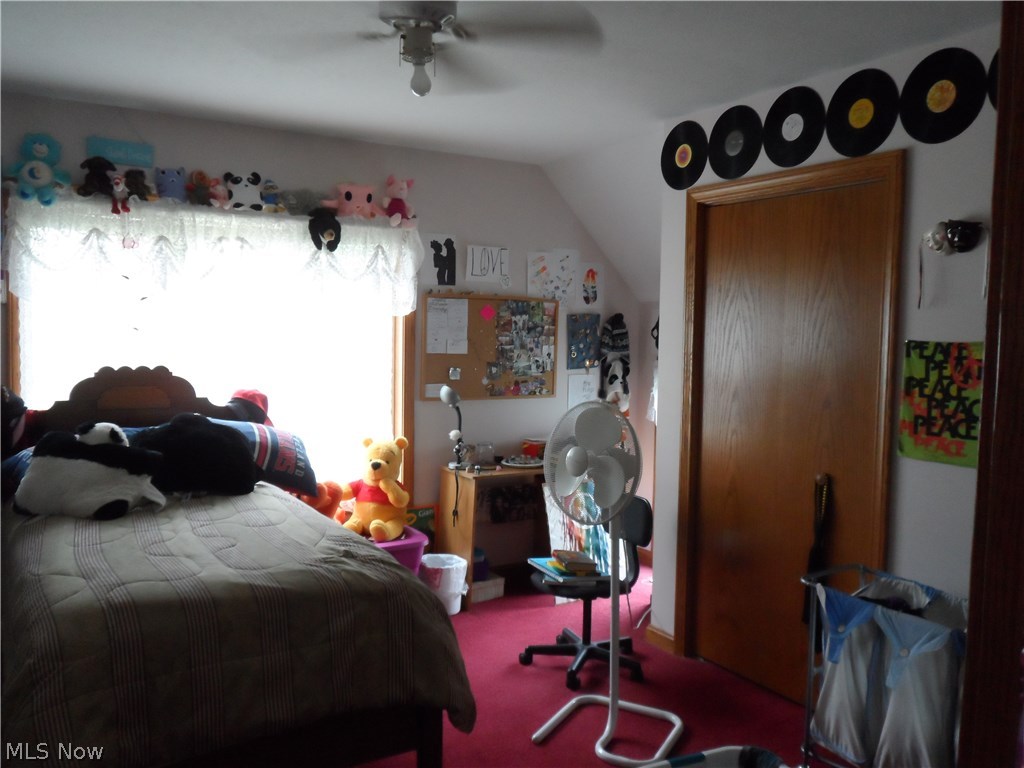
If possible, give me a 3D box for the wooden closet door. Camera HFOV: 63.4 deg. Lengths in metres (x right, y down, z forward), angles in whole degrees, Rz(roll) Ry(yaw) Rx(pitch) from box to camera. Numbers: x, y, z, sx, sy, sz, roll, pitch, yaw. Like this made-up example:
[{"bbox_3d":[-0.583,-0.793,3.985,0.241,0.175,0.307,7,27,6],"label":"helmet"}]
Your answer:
[{"bbox_3d":[1.072,0.225,3.355,0.080,2.123,1.046,-2,5,-32],"label":"wooden closet door"}]

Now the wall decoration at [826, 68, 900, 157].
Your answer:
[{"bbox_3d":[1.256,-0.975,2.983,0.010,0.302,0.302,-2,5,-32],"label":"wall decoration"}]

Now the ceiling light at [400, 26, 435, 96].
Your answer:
[{"bbox_3d":[-0.269,-0.923,2.370,0.095,0.200,0.095,0,4,-7],"label":"ceiling light"}]

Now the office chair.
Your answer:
[{"bbox_3d":[0.376,0.898,3.714,0.570,0.735,0.530,-3,5,-38],"label":"office chair"}]

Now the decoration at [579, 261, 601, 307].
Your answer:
[{"bbox_3d":[0.484,-0.616,5.134,0.190,0.270,0.010,-2,5,-32],"label":"decoration"}]

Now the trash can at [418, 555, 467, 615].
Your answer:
[{"bbox_3d":[-0.358,1.067,4.393,0.243,0.262,0.243,1,4,0],"label":"trash can"}]

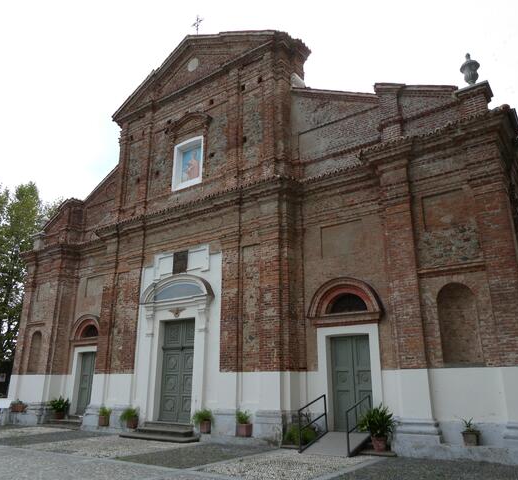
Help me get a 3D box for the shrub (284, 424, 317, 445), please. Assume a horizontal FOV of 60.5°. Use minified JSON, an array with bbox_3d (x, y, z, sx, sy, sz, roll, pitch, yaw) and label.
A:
[{"bbox_3d":[1.137,5.346,12.164,0.928,0.534,0.616,-12,-21,34],"label":"shrub"}]

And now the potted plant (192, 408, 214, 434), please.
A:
[{"bbox_3d":[-1.784,5.736,14.061,0.630,0.740,0.630,-12,-22,33],"label":"potted plant"}]

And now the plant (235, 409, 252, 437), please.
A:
[{"bbox_3d":[-0.440,5.200,12.612,0.454,0.769,0.454,-12,-21,34],"label":"plant"}]

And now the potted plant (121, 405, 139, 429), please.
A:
[{"bbox_3d":[-4.468,6.111,15.312,0.662,0.681,0.662,-12,-21,34],"label":"potted plant"}]

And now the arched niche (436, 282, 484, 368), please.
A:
[{"bbox_3d":[4.769,1.994,10.474,0.896,1.926,0.358,-12,-21,34],"label":"arched niche"}]

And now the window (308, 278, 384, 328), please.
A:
[{"bbox_3d":[2.556,1.830,13.241,2.360,1.370,0.370,-12,-22,33],"label":"window"}]

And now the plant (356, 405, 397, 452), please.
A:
[{"bbox_3d":[2.927,4.668,11.005,0.820,1.040,0.820,-12,-22,33],"label":"plant"}]

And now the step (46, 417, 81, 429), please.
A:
[{"bbox_3d":[-7.816,7.592,18.446,2.800,0.300,0.950,-12,-22,33],"label":"step"}]

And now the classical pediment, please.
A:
[{"bbox_3d":[-2.840,-7.452,19.186,9.520,2.800,0.986,-12,-21,34],"label":"classical pediment"}]

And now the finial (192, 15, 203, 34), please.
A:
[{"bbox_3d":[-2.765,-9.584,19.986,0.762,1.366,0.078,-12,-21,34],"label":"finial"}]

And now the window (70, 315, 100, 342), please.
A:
[{"bbox_3d":[-7.699,4.039,20.130,2.360,1.350,0.370,-12,-22,33],"label":"window"}]

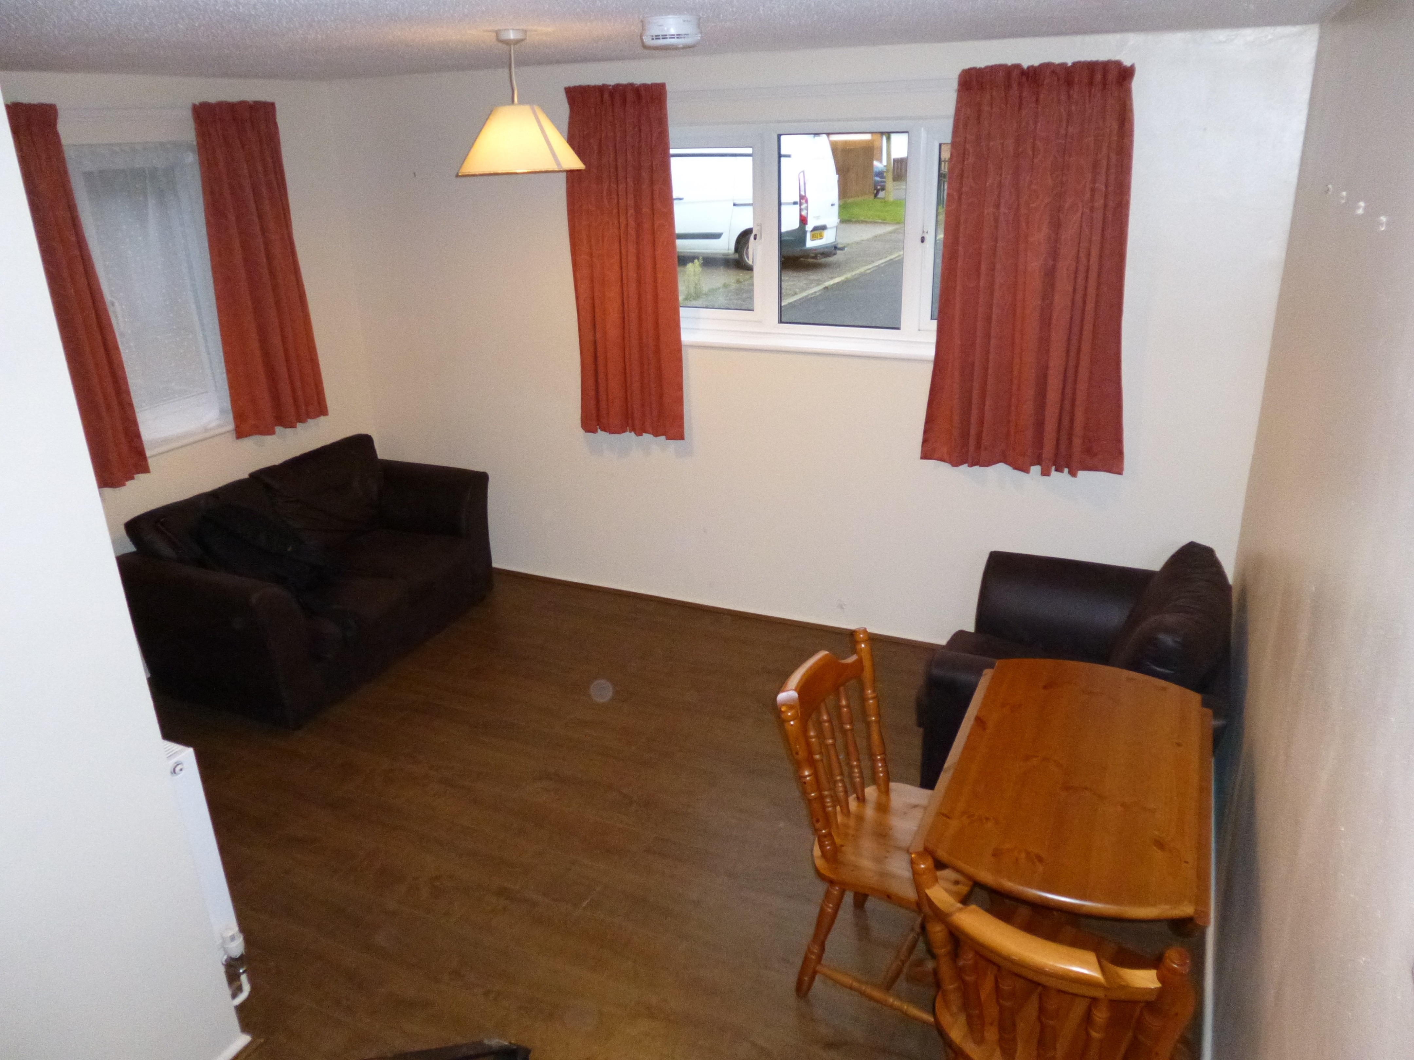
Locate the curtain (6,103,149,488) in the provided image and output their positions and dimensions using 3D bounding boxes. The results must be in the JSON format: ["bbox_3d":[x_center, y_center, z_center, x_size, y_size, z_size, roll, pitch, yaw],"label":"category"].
[{"bbox_3d":[-2.356,-0.794,3.687,0.120,1.405,0.470,8,23,23],"label":"curtain"}]

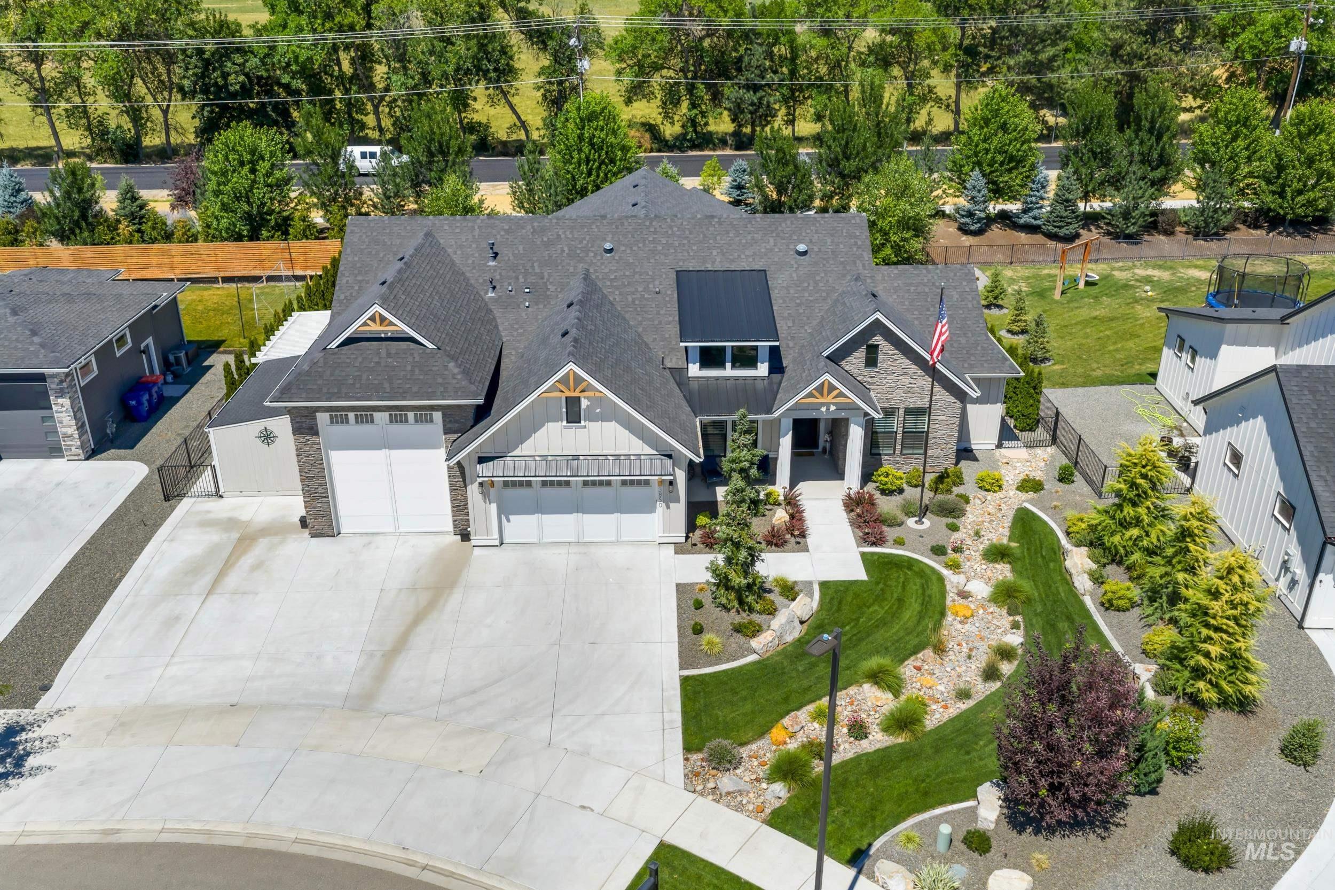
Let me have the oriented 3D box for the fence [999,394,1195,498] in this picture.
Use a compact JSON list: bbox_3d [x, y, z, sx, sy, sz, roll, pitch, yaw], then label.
[{"bbox_3d":[15.000,-0.120,37.620,5.650,1.300,6.400,0,25,0],"label":"fence"}]

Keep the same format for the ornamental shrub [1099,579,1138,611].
[{"bbox_3d":[12.850,4.250,29.526,1.030,0.720,1.000,-1,25,-1],"label":"ornamental shrub"}]

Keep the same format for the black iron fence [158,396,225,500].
[{"bbox_3d":[-16.440,-0.061,38.254,1.850,1.250,6.400,-1,25,-1],"label":"black iron fence"}]

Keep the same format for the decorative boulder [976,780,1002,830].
[{"bbox_3d":[6.767,7.558,21.800,0.540,0.520,0.900,0,25,0],"label":"decorative boulder"}]

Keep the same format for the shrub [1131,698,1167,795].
[{"bbox_3d":[10.561,6.634,22.885,0.900,2.100,1.050,-1,25,-1],"label":"shrub"}]

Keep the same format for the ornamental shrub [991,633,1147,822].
[{"bbox_3d":[8.483,5.841,21.850,3.100,3.700,3.000,0,25,0],"label":"ornamental shrub"}]

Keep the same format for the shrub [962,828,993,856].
[{"bbox_3d":[6.449,8.196,21.564,0.600,0.430,0.600,-1,25,-1],"label":"shrub"}]

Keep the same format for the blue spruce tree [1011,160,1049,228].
[{"bbox_3d":[23.354,-15.941,66.248,2.300,4.350,2.300,-1,25,-1],"label":"blue spruce tree"}]

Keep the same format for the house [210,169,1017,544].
[{"bbox_3d":[-1.026,-5.413,41.670,27.400,8.000,24.200,-1,25,-1],"label":"house"}]

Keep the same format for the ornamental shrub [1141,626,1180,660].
[{"bbox_3d":[13.166,5.185,27.545,1.080,0.720,1.050,-1,25,-1],"label":"ornamental shrub"}]

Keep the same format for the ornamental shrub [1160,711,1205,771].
[{"bbox_3d":[11.562,6.580,23.300,1.000,1.100,1.000,0,25,0],"label":"ornamental shrub"}]

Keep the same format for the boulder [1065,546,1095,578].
[{"bbox_3d":[12.413,3.485,31.229,0.920,0.650,0.800,-1,25,-1],"label":"boulder"}]

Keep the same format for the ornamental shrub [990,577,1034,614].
[{"bbox_3d":[9.547,4.139,28.800,1.200,0.750,1.150,0,25,0],"label":"ornamental shrub"}]

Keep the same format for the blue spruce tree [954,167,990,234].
[{"bbox_3d":[19.180,-15.337,65.500,2.200,3.900,2.200,0,25,0],"label":"blue spruce tree"}]

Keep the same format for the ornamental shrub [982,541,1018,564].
[{"bbox_3d":[10.218,3.249,31.921,1.080,0.500,1.050,-1,25,-1],"label":"ornamental shrub"}]

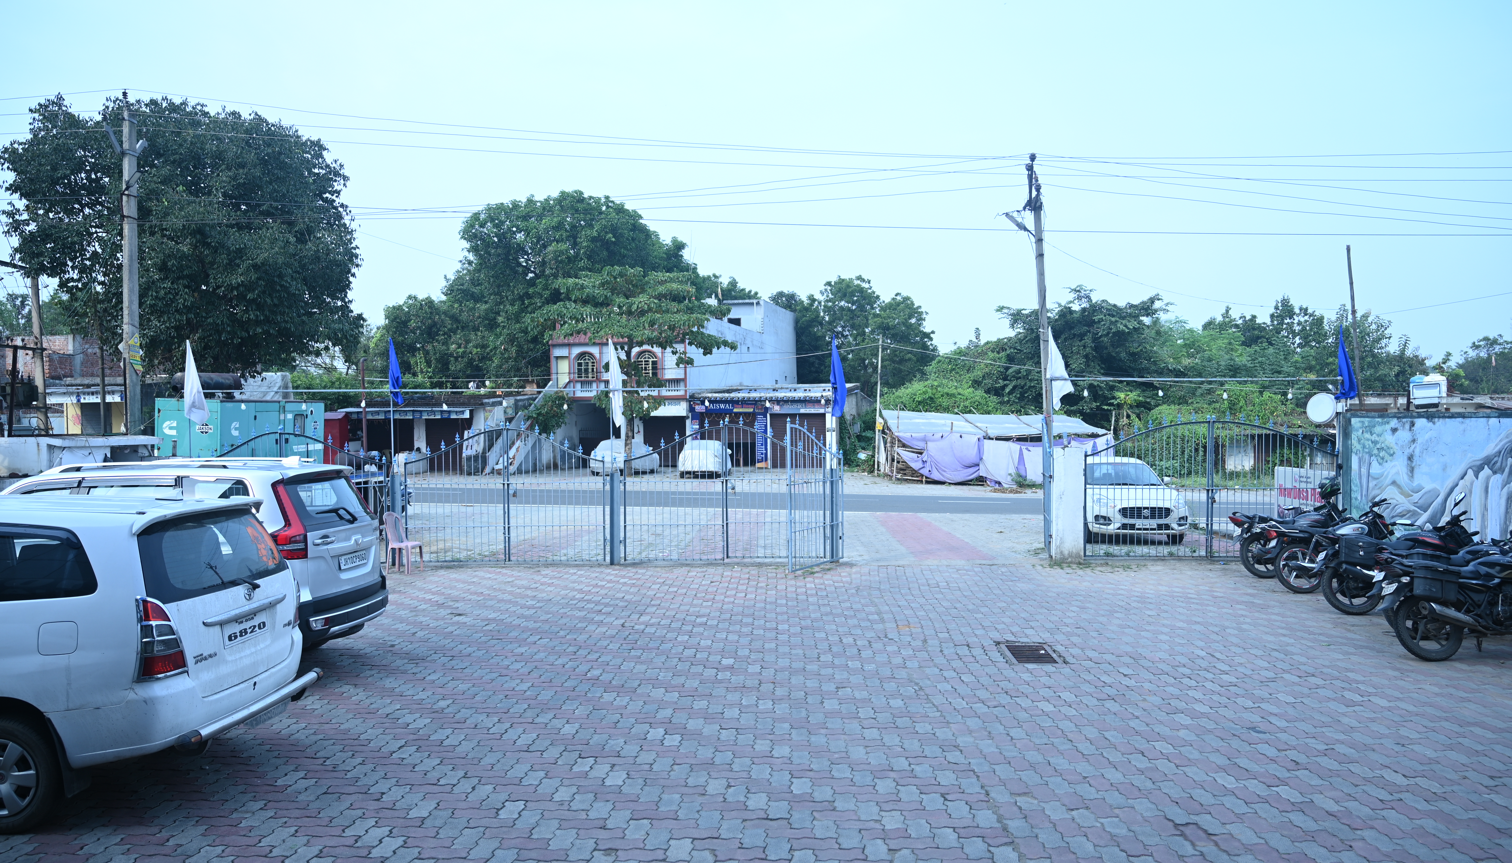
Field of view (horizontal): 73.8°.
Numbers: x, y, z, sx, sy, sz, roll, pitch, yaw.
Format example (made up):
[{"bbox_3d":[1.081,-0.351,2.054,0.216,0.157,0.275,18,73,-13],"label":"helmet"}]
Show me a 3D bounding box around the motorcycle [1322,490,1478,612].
[{"bbox_3d":[7.315,1.426,11.075,2.000,1.200,0.760,0,1,8],"label":"motorcycle"}]

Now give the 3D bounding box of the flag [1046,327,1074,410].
[{"bbox_3d":[4.657,-0.967,15.425,0.434,1.266,0.200,0,1,0],"label":"flag"}]

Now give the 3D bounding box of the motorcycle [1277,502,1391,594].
[{"bbox_3d":[7.166,1.414,12.164,1.980,1.060,0.720,-1,0,3],"label":"motorcycle"}]

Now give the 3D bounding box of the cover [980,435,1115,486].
[{"bbox_3d":[8.842,0.891,30.479,4.126,1.500,0.400,0,1,12],"label":"cover"}]

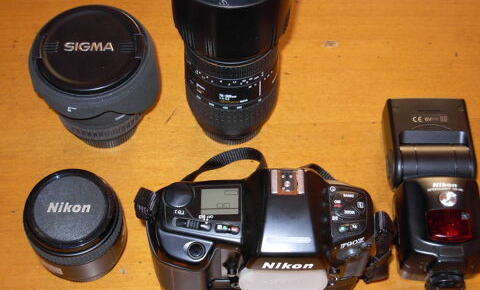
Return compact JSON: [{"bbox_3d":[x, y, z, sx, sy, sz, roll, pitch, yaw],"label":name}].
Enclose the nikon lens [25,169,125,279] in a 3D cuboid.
[{"bbox_3d":[-0.128,0.061,0.692,0.073,0.057,0.073,0,59,0],"label":"nikon lens"}]

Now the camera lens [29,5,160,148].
[{"bbox_3d":[-0.115,-0.051,0.730,0.099,0.105,0.099,0,59,0],"label":"camera lens"}]

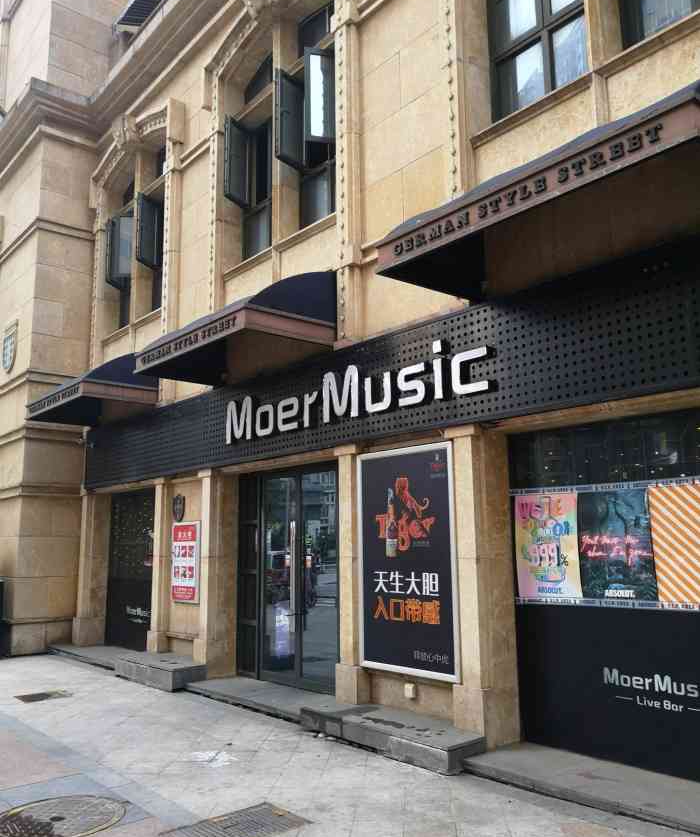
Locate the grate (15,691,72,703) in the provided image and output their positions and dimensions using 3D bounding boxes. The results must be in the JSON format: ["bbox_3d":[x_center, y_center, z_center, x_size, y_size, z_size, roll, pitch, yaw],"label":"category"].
[{"bbox_3d":[-3.440,3.148,8.204,0.535,0.036,0.331,7,-12,-39],"label":"grate"}]

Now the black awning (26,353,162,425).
[{"bbox_3d":[-3.984,-0.463,11.222,1.147,0.784,2.409,7,-12,-39],"label":"black awning"}]

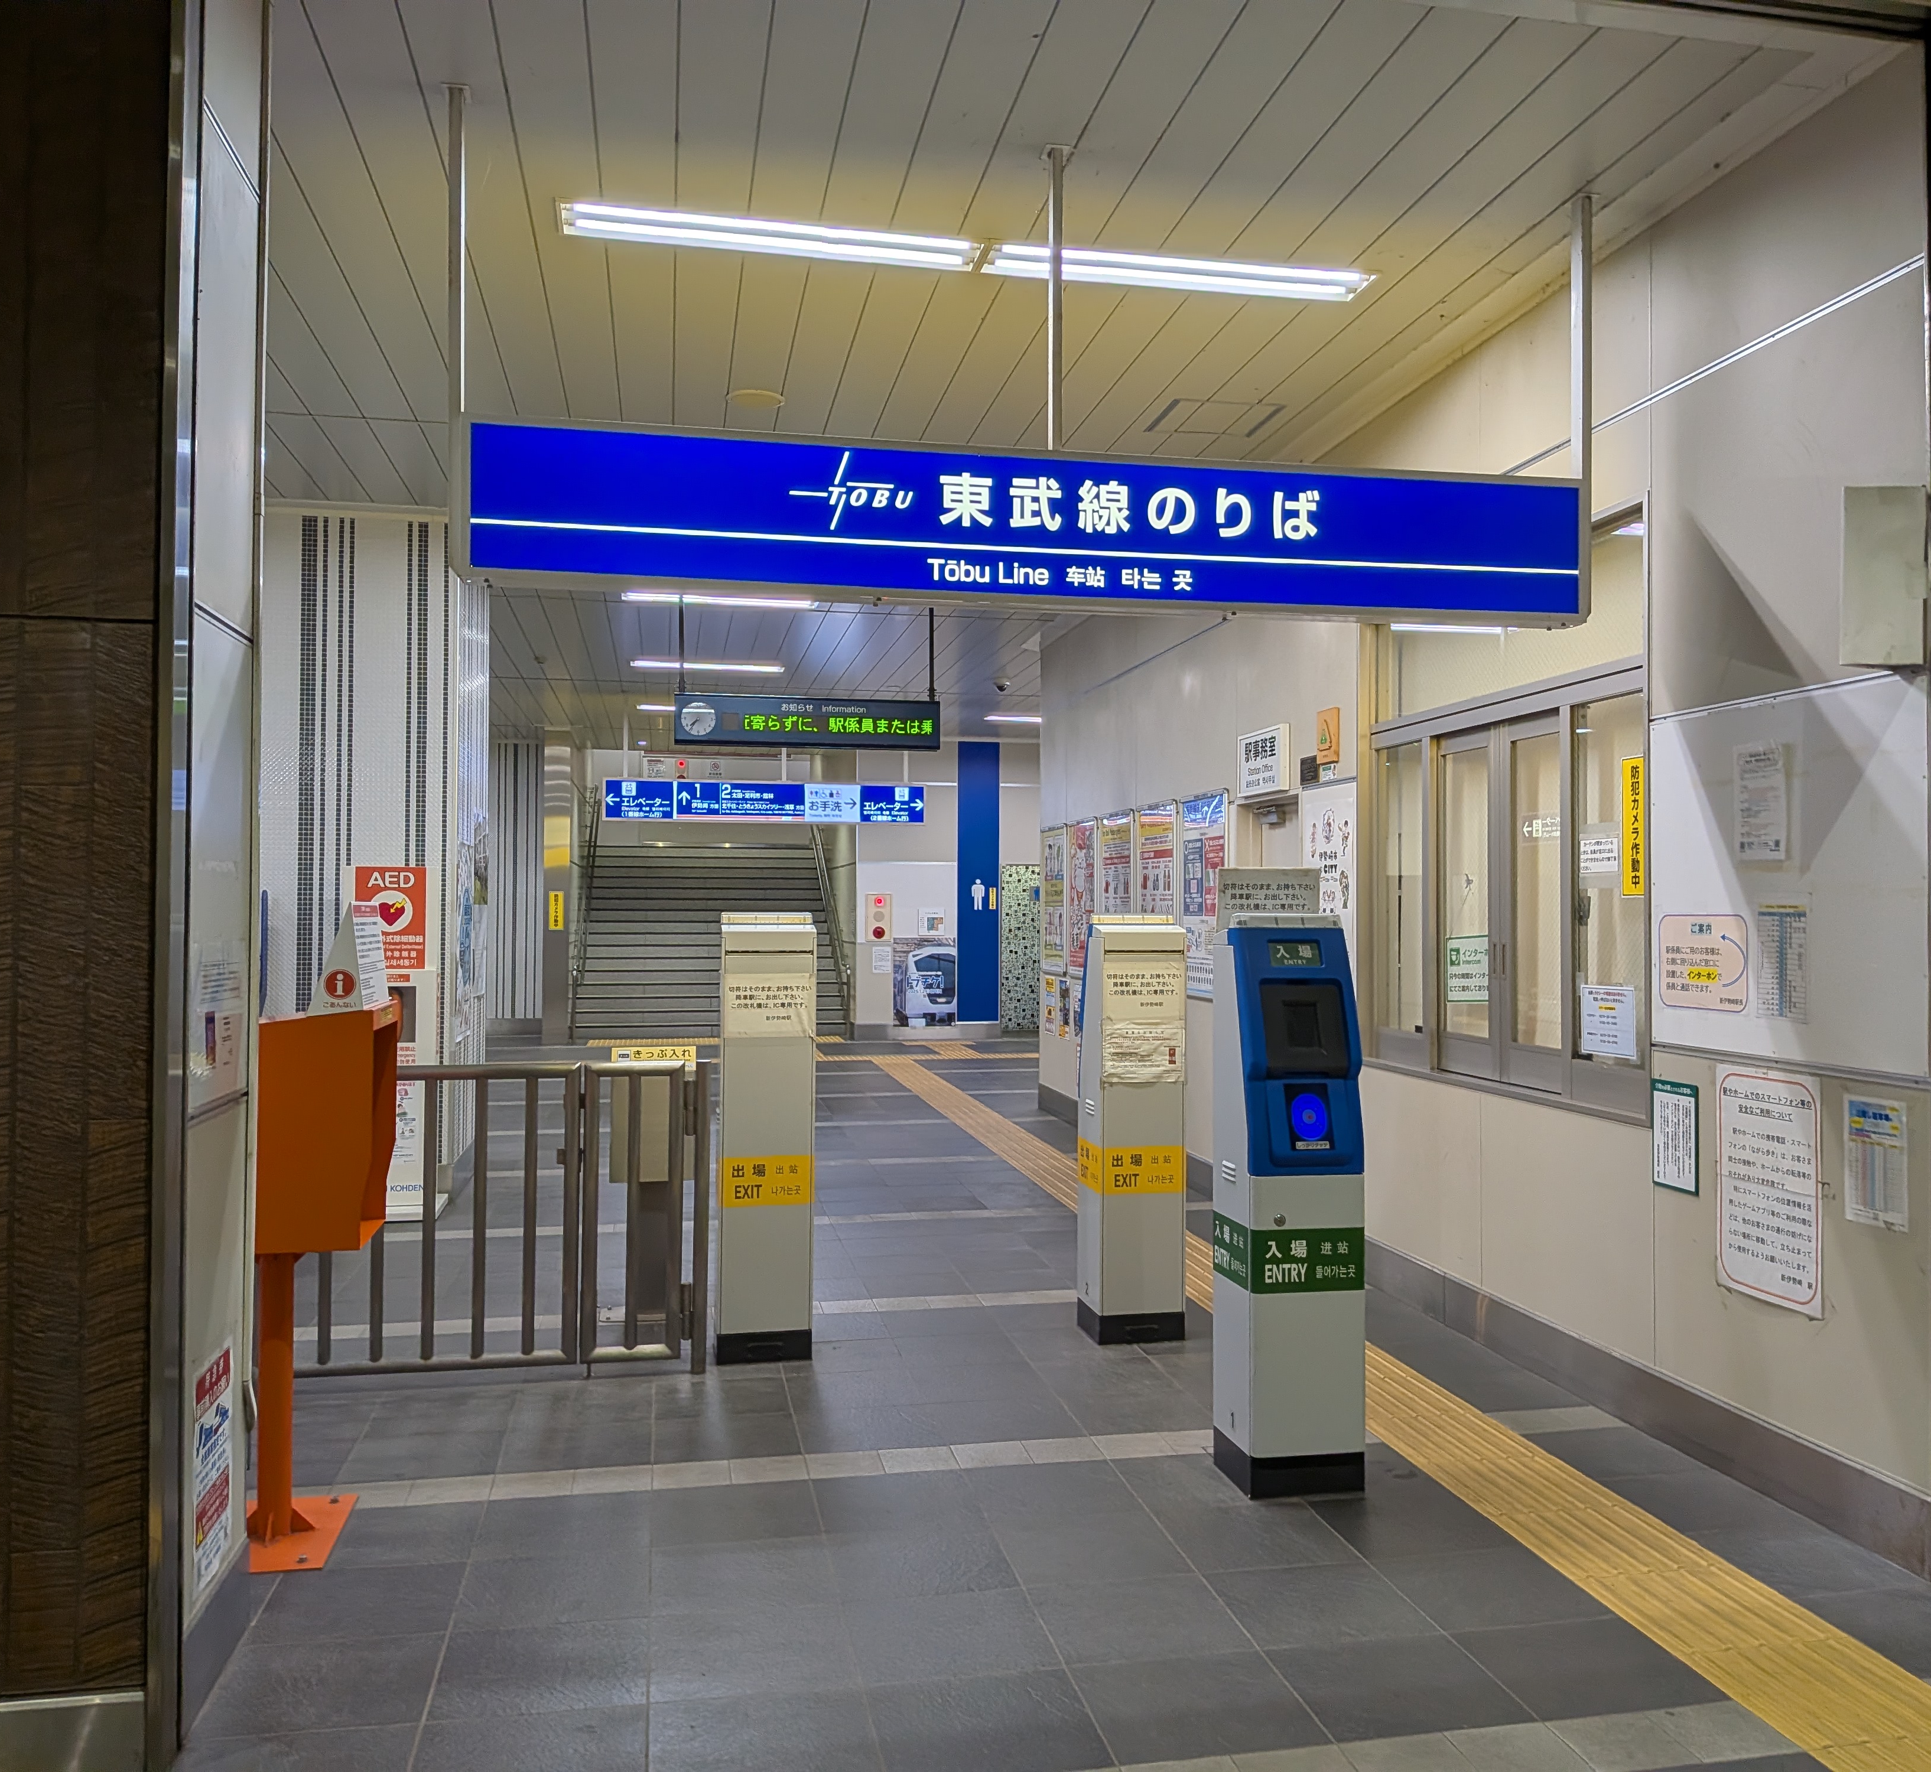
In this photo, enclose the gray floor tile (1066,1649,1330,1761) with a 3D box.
[{"bbox_3d":[0.438,1.577,3.145,0.407,0.015,0.394,0,-1,-11],"label":"gray floor tile"}]

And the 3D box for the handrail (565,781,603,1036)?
[{"bbox_3d":[-4.942,0.176,21.455,0.200,3.366,4.900,0,-1,-10],"label":"handrail"}]

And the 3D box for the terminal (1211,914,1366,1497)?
[{"bbox_3d":[0.883,0.848,4.470,0.329,1.532,0.288,0,-1,-10],"label":"terminal"}]

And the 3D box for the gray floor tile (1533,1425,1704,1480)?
[{"bbox_3d":[1.842,1.626,4.670,0.415,0.010,0.390,0,-1,-10],"label":"gray floor tile"}]

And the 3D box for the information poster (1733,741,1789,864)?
[{"bbox_3d":[2.117,-0.226,4.369,0.010,0.306,0.202,0,-1,-10],"label":"information poster"}]

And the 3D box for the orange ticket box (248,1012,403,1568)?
[{"bbox_3d":[-1.645,0.938,4.056,0.384,1.316,0.473,0,-1,-10],"label":"orange ticket box"}]

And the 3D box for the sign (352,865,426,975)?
[{"bbox_3d":[-2.861,0.164,8.162,0.350,0.510,0.015,0,-1,-11],"label":"sign"}]

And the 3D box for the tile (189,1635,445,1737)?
[{"bbox_3d":[-1.253,1.575,3.229,0.408,0.012,0.397,0,-1,-10],"label":"tile"}]

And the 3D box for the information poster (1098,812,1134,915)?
[{"bbox_3d":[0.956,0.077,10.504,0.030,1.097,0.825,0,-1,-10],"label":"information poster"}]

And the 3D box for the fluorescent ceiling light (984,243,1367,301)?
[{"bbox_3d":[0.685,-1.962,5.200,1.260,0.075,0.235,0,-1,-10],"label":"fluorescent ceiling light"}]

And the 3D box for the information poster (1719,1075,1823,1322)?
[{"bbox_3d":[2.095,0.784,4.278,0.008,0.600,0.414,0,-1,-10],"label":"information poster"}]

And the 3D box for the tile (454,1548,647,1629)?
[{"bbox_3d":[-0.918,1.586,3.686,0.407,0.015,0.394,0,-1,-11],"label":"tile"}]

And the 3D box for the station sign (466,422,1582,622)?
[{"bbox_3d":[0.237,-0.948,4.377,3.050,0.403,0.151,0,-1,-10],"label":"station sign"}]

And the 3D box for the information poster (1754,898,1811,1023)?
[{"bbox_3d":[2.071,0.192,4.161,0.009,0.300,0.200,0,-1,-11],"label":"information poster"}]

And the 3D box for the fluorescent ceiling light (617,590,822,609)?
[{"bbox_3d":[-1.623,-1.882,10.875,1.250,0.070,0.220,0,-1,-11],"label":"fluorescent ceiling light"}]

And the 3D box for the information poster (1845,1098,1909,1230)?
[{"bbox_3d":[2.188,0.668,3.947,0.010,0.308,0.205,0,-1,-10],"label":"information poster"}]

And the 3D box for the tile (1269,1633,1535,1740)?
[{"bbox_3d":[0.847,1.581,3.223,0.408,0.012,0.397,0,-1,-10],"label":"tile"}]

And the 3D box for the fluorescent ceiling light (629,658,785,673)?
[{"bbox_3d":[-2.120,-1.811,13.519,1.264,0.060,0.230,0,-1,-10],"label":"fluorescent ceiling light"}]

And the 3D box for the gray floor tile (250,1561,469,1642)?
[{"bbox_3d":[-1.322,1.585,3.610,0.407,0.015,0.394,0,-1,-11],"label":"gray floor tile"}]

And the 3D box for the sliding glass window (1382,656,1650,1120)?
[{"bbox_3d":[1.861,0.020,5.758,0.101,1.384,1.882,0,-1,-10],"label":"sliding glass window"}]

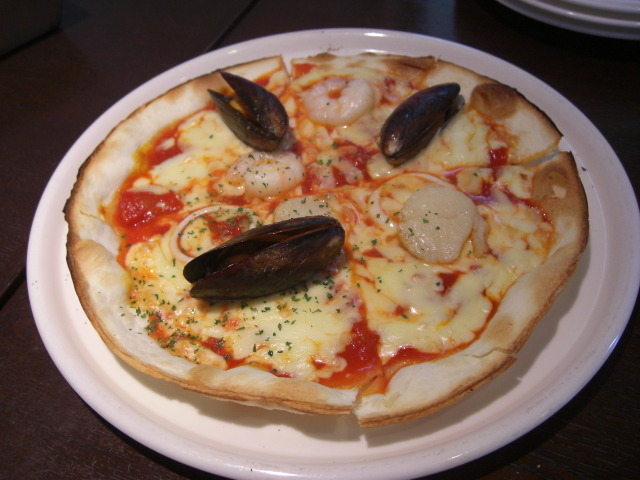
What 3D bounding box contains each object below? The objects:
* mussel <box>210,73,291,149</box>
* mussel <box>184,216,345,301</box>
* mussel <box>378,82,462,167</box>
[{"bbox_3d":[-0.039,-0.071,0.381,0.029,0.029,0.064,-30,54,-20],"label":"mussel"},{"bbox_3d":[-0.024,0.008,0.312,0.075,0.029,0.029,-19,50,-12],"label":"mussel"},{"bbox_3d":[0.053,-0.063,0.371,0.026,0.025,0.066,30,58,27],"label":"mussel"}]

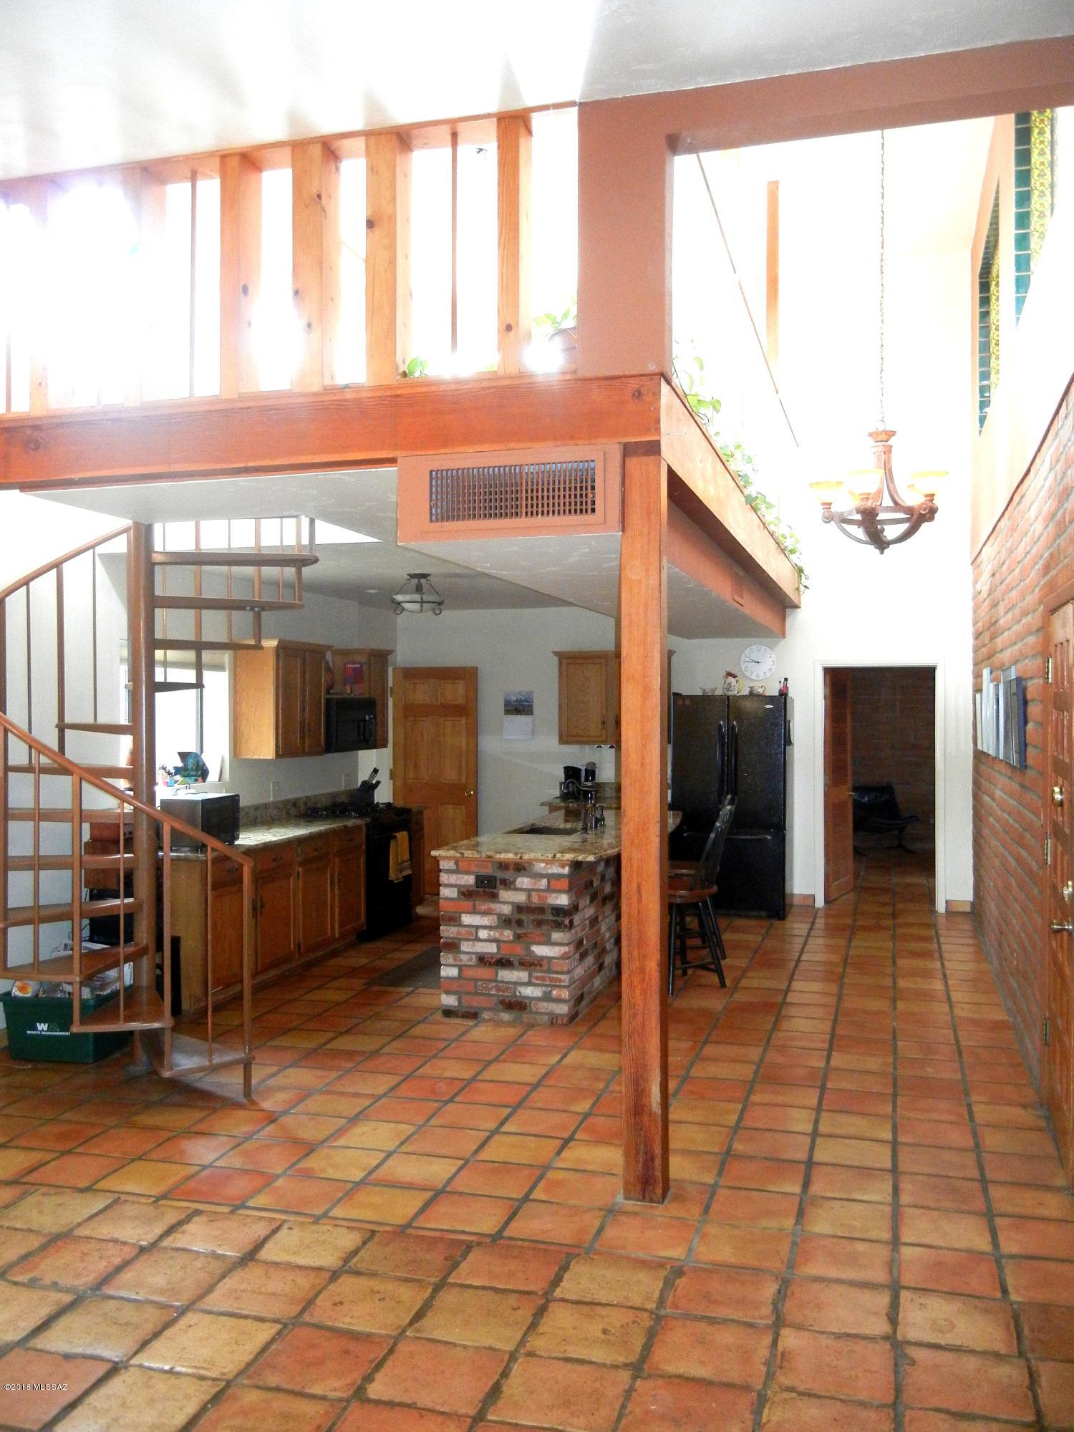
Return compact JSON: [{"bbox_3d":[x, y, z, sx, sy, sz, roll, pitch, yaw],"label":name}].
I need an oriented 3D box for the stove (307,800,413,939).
[{"bbox_3d":[-1.386,1.180,9.482,0.670,0.930,0.760,0,0,16],"label":"stove"}]

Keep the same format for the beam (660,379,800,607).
[{"bbox_3d":[1.271,-1.061,7.460,0.140,0.280,6.600,0,0,16],"label":"beam"}]

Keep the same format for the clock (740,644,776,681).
[{"bbox_3d":[1.910,-0.457,10.705,0.308,0.308,0.040,0,1,16],"label":"clock"}]

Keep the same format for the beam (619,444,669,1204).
[{"bbox_3d":[0.381,0.393,4.353,0.140,2.580,0.145,0,0,16],"label":"beam"}]

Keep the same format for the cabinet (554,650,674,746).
[{"bbox_3d":[0.679,-0.157,10.894,1.010,0.812,0.360,0,1,16],"label":"cabinet"}]

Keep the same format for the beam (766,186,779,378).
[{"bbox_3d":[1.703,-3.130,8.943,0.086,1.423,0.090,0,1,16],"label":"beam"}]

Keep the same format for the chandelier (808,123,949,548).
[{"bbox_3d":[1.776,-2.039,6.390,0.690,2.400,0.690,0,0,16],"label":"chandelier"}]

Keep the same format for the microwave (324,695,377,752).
[{"bbox_3d":[-1.533,0.063,9.482,0.390,0.420,0.760,0,0,16],"label":"microwave"}]

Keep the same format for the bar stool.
[{"bbox_3d":[0.888,1.099,7.600,0.530,1.110,0.500,0,1,24],"label":"bar stool"}]

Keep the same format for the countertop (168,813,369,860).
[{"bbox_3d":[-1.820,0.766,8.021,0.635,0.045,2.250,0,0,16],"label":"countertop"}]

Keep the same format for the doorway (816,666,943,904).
[{"bbox_3d":[2.897,0.585,10.505,0.987,2.093,0.160,0,1,16],"label":"doorway"}]

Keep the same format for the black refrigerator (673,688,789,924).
[{"bbox_3d":[1.643,0.730,10.377,0.911,1.804,0.760,0,1,16],"label":"black refrigerator"}]

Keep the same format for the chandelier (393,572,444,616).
[{"bbox_3d":[-0.787,-0.810,8.230,0.350,0.283,0.350,0,1,0],"label":"chandelier"}]

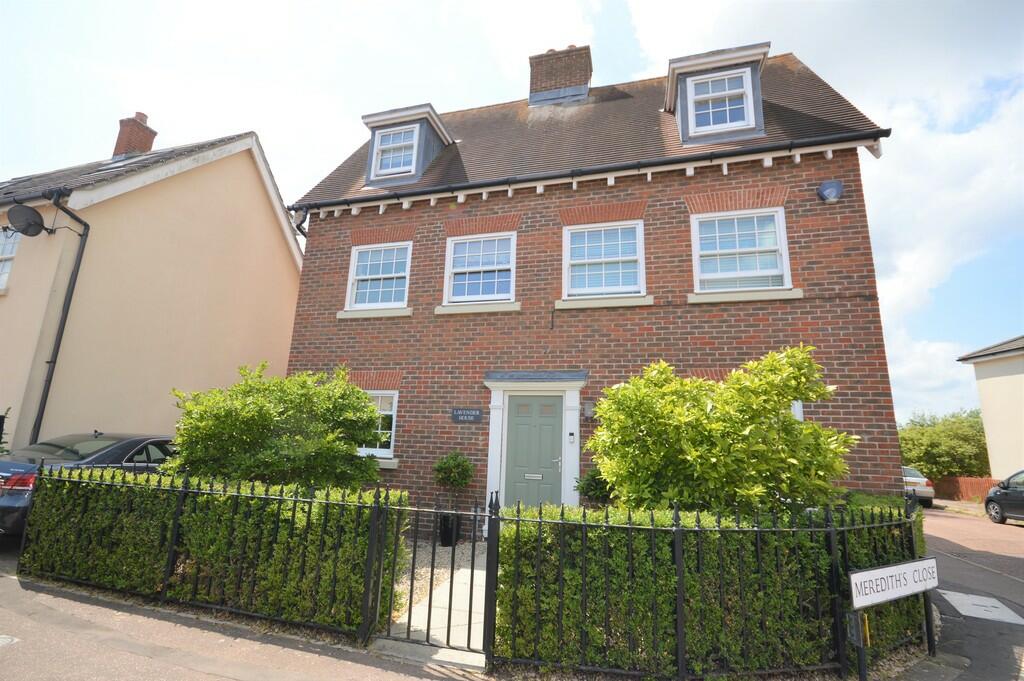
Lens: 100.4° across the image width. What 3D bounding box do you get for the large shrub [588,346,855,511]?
[{"bbox_3d":[2.039,1.322,4.336,2.300,2.400,1.750,-1,-12,16],"label":"large shrub"}]

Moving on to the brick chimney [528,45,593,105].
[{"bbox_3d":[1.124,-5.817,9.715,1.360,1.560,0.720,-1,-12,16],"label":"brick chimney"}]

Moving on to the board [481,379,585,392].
[{"bbox_3d":[0.318,0.666,6.202,1.530,0.180,0.170,-1,-11,15],"label":"board"}]

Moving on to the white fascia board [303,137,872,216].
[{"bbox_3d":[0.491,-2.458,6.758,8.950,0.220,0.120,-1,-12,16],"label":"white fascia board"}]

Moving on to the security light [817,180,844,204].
[{"bbox_3d":[4.247,-1.957,5.675,0.260,0.320,0.110,-1,-11,15],"label":"security light"}]

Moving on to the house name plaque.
[{"bbox_3d":[-0.673,1.137,6.427,0.475,0.190,0.025,-1,-12,16],"label":"house name plaque"}]

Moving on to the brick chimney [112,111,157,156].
[{"bbox_3d":[-10.561,-5.705,12.005,0.620,1.550,0.620,-1,-11,15],"label":"brick chimney"}]

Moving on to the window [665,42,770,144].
[{"bbox_3d":[3.143,-3.442,6.605,1.350,1.380,1.030,-1,-11,15],"label":"window"}]

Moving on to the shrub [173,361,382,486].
[{"bbox_3d":[-3.000,1.468,5.439,2.650,2.200,1.750,-1,-12,16],"label":"shrub"}]

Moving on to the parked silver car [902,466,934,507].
[{"bbox_3d":[16.241,6.186,18.515,1.760,1.440,4.450,-4,-12,27],"label":"parked silver car"}]

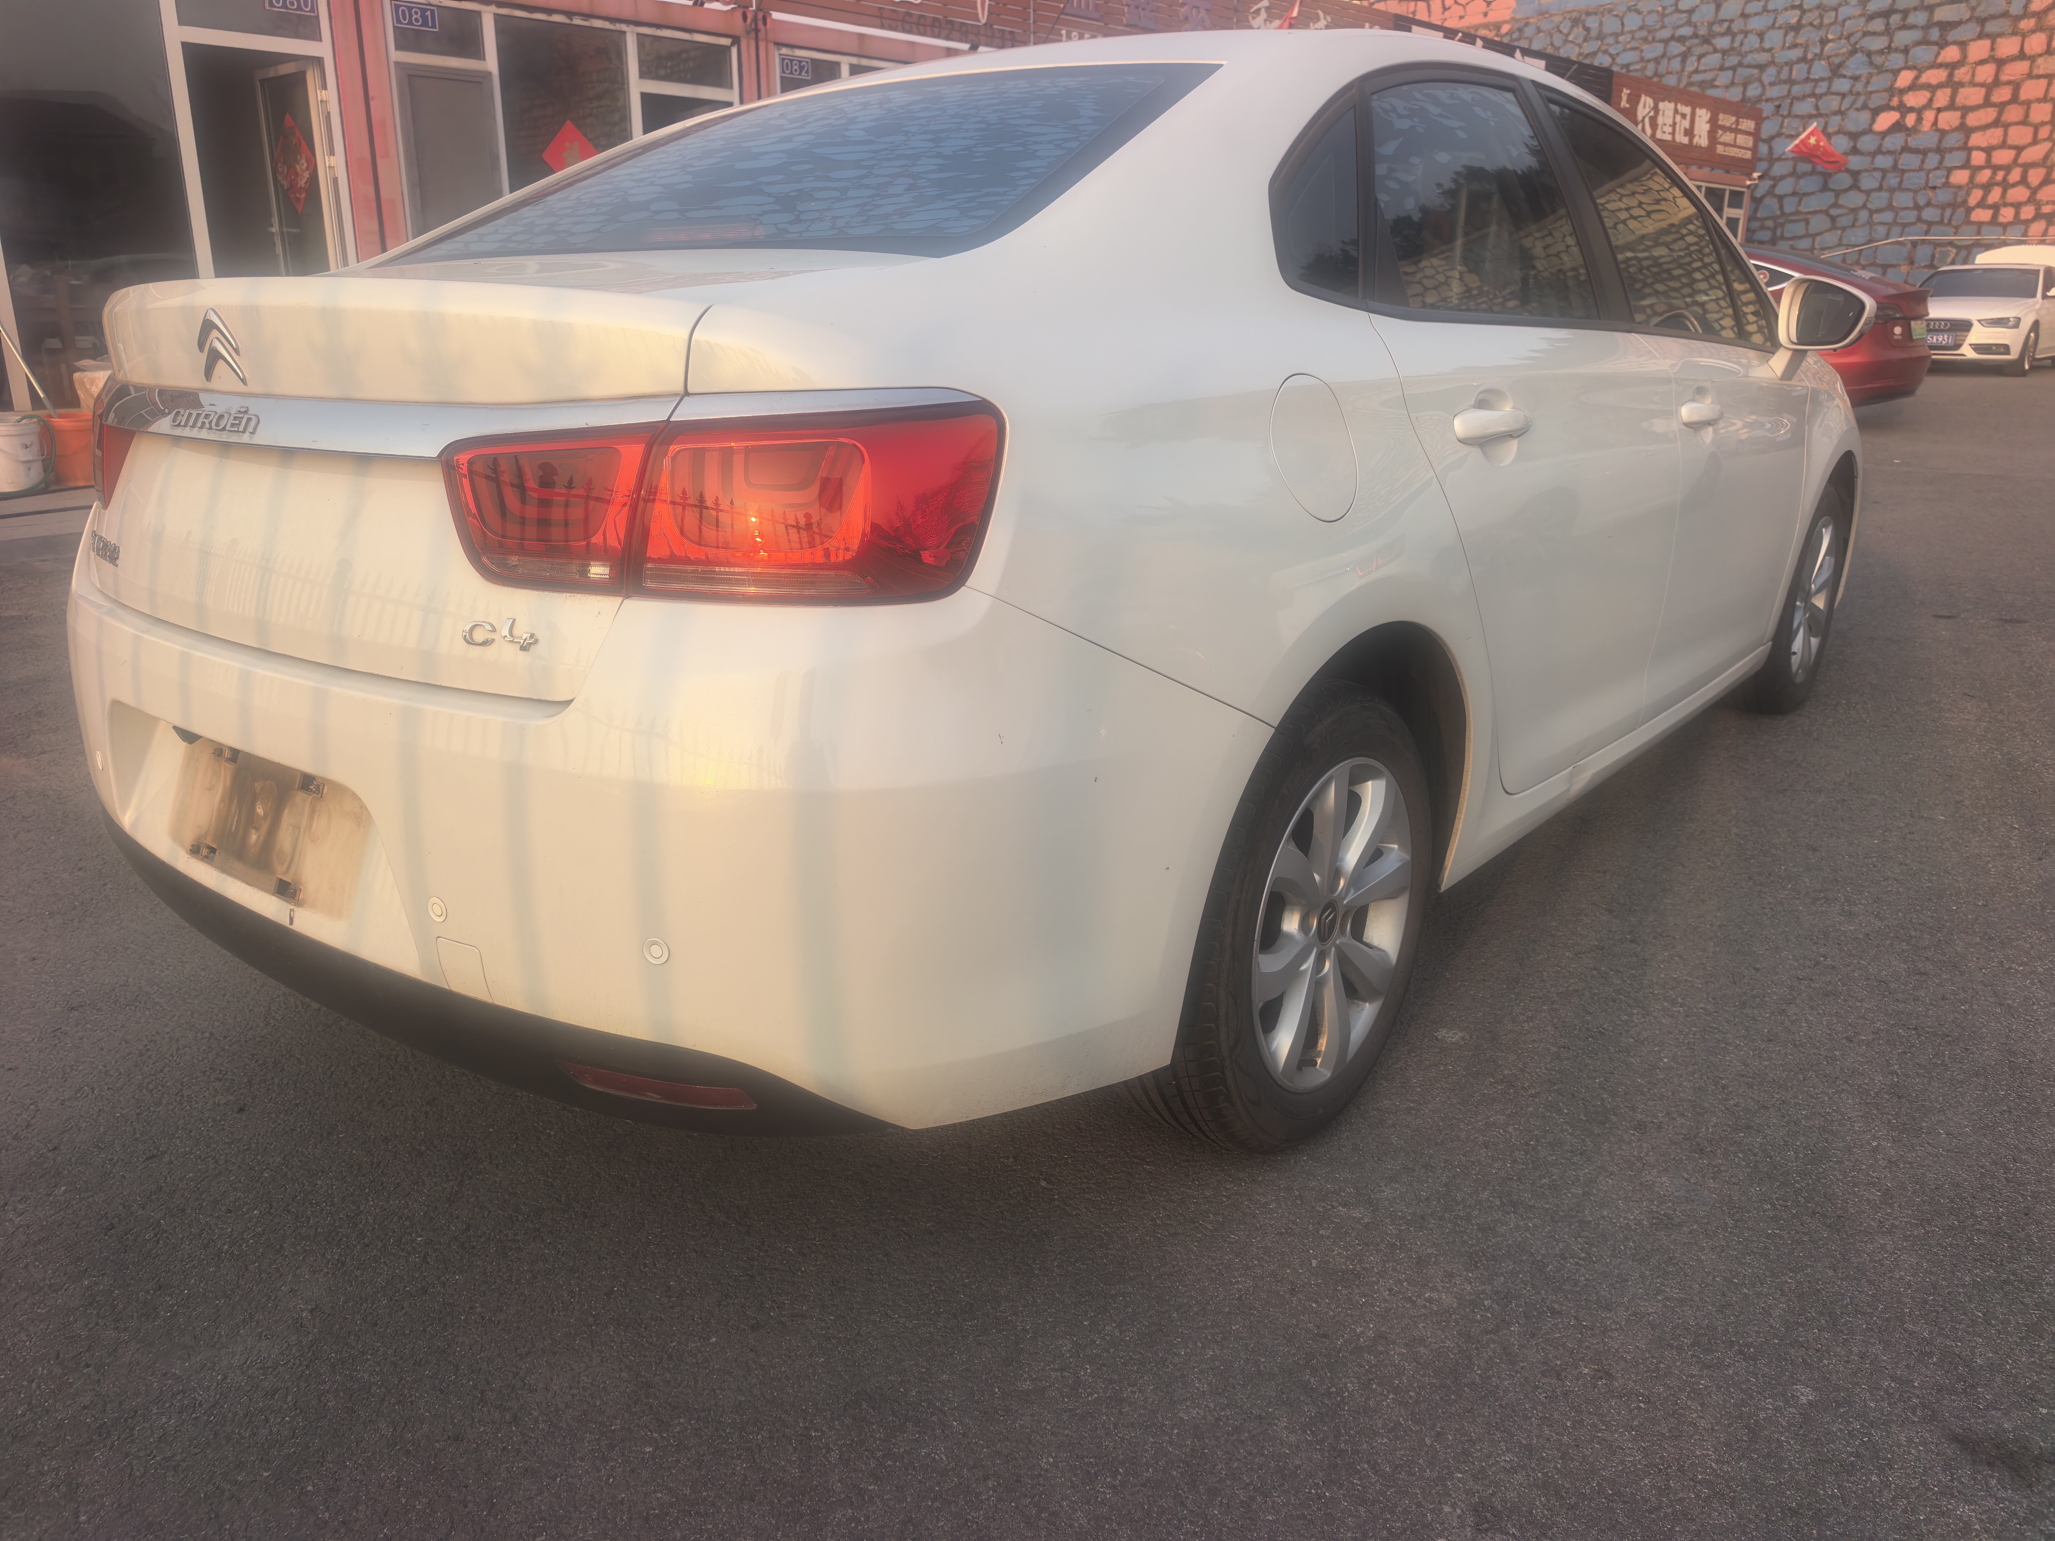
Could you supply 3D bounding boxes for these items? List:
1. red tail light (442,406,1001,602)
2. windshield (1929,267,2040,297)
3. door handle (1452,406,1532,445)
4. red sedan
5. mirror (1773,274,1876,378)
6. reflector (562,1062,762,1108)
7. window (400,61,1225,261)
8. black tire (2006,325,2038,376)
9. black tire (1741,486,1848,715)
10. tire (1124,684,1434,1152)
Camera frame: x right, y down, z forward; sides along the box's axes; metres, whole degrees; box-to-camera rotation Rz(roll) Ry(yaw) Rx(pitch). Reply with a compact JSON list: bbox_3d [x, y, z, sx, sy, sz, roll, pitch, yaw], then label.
[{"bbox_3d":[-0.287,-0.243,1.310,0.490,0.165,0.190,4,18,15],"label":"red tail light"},{"bbox_3d":[12.781,-6.519,19.113,1.380,0.180,0.860,16,51,43],"label":"windshield"},{"bbox_3d":[0.629,-0.467,1.936,0.052,0.047,0.235,13,22,38],"label":"door handle"},{"bbox_3d":[5.530,-3.950,12.850,4.690,1.440,1.850,18,25,42],"label":"red sedan"},{"bbox_3d":[1.707,-0.946,3.059,0.200,0.210,0.150,13,22,38],"label":"mirror"},{"bbox_3d":[-0.388,0.334,1.499,0.230,0.033,0.028,7,19,23],"label":"reflector"},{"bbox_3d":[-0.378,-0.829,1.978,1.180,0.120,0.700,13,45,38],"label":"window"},{"bbox_3d":[12.763,-5.375,18.296,0.650,0.650,0.230,-17,24,-42],"label":"black tire"},{"bbox_3d":[2.054,-0.475,3.924,0.215,0.630,0.630,13,22,38],"label":"black tire"},{"bbox_3d":[0.334,0.183,1.936,0.215,0.630,0.630,13,22,38],"label":"tire"}]

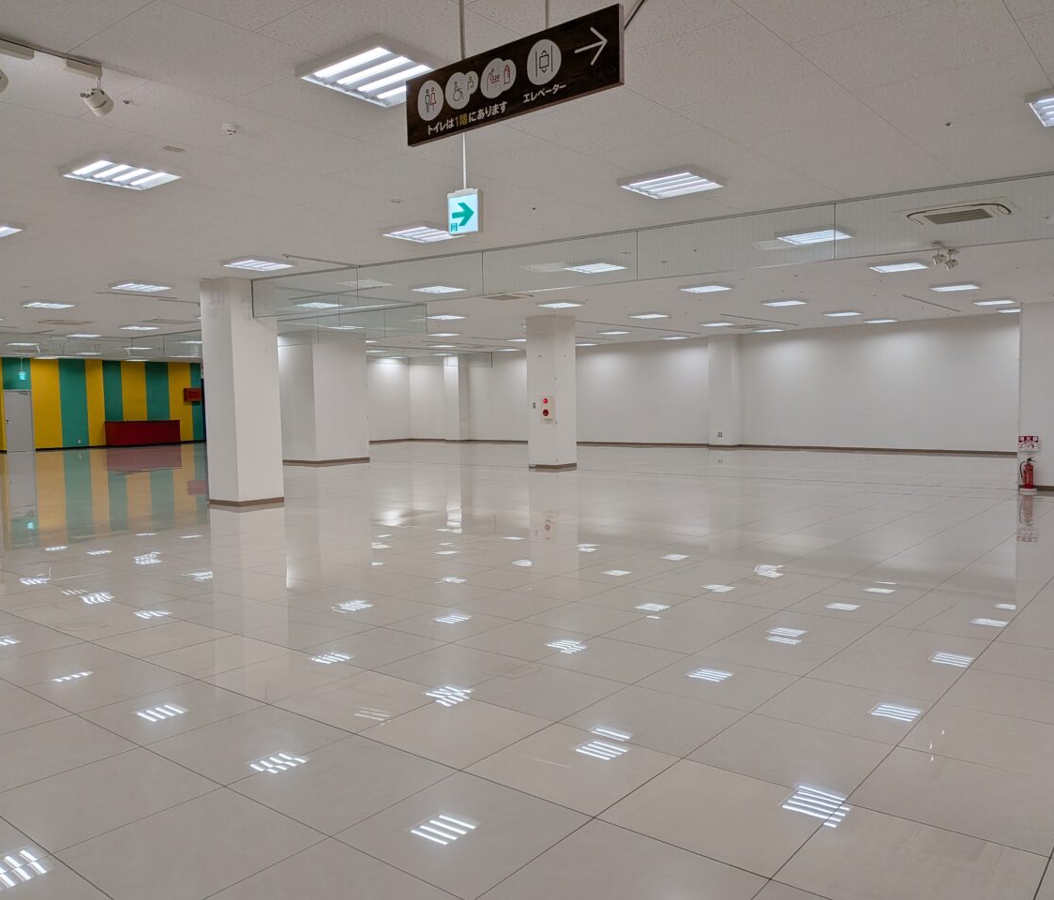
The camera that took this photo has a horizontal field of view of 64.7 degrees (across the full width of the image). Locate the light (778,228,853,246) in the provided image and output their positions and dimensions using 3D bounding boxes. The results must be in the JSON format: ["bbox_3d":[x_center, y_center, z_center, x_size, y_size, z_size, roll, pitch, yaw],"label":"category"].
[{"bbox_3d":[3.135,-2.334,9.045,0.610,0.060,0.610,2,4,40],"label":"light"}]

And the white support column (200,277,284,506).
[{"bbox_3d":[-4.145,-0.811,12.161,0.770,3.190,0.740,2,4,40],"label":"white support column"}]

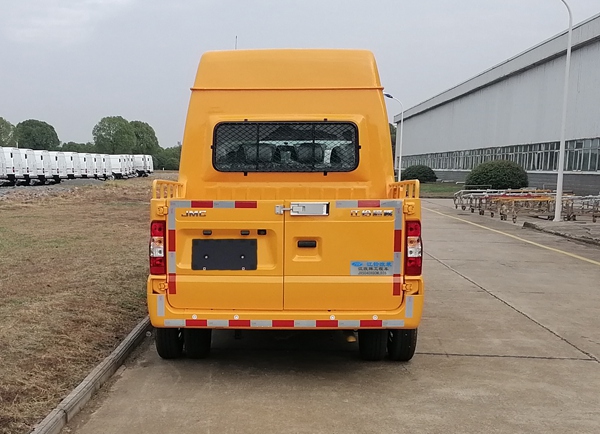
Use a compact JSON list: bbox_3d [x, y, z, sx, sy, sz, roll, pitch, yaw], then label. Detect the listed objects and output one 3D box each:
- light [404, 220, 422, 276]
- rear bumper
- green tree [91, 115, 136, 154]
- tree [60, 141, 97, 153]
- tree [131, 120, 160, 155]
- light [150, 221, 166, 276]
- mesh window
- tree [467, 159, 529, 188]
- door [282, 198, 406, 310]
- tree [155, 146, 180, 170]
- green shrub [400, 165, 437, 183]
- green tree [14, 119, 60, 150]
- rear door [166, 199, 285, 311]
[{"bbox_3d":[0.790,0.214,3.322,0.133,0.395,0.130,0,6,-1],"label":"light"},{"bbox_3d":[-0.101,0.572,3.338,1.911,0.376,0.320,0,6,-1],"label":"rear bumper"},{"bbox_3d":[-45.828,-17.938,115.000,9.800,13.438,9.600,0,6,0],"label":"green tree"},{"bbox_3d":[-50.642,-13.146,107.000,7.600,7.400,7.000,-3,7,-25],"label":"tree"},{"bbox_3d":[-39.712,-17.902,118.000,8.800,12.786,8.600,0,6,0],"label":"tree"},{"bbox_3d":[-0.978,0.212,3.240,0.106,0.372,0.110,0,6,-1],"label":"light"},{"bbox_3d":[-0.126,-0.606,4.080,1.280,0.440,0.050,0,6,-1],"label":"mesh window"},{"bbox_3d":[13.293,-2.827,31.500,3.900,1.941,3.800,0,6,0],"label":"tree"},{"bbox_3d":[0.299,0.260,3.283,0.828,0.775,0.120,0,6,-1],"label":"door"},{"bbox_3d":[-30.808,-13.385,108.000,6.600,5.736,6.000,0,6,0],"label":"tree"},{"bbox_3d":[11.618,-4.161,45.500,3.450,1.720,3.400,0,6,0],"label":"green shrub"},{"bbox_3d":[-51.603,-13.859,92.000,8.300,10.600,8.300,-3,7,-29],"label":"green tree"},{"bbox_3d":[-0.516,0.264,3.250,0.805,0.770,0.100,0,6,-1],"label":"rear door"}]

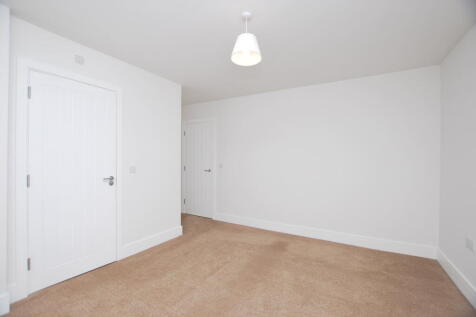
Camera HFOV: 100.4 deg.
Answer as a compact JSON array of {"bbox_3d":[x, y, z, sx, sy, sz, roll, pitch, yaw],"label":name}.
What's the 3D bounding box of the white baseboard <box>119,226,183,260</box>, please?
[{"bbox_3d":[-1.158,1.161,2.811,0.018,0.140,0.930,0,-1,34],"label":"white baseboard"}]

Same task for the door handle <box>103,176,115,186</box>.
[{"bbox_3d":[-1.474,0.265,2.268,0.060,0.110,0.135,0,-1,34],"label":"door handle"}]

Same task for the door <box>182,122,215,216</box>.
[{"bbox_3d":[-0.825,0.232,4.180,0.760,1.980,0.045,0,-1,29],"label":"door"}]

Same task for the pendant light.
[{"bbox_3d":[0.071,-0.998,1.600,0.250,0.390,0.250,0,-1,0],"label":"pendant light"}]

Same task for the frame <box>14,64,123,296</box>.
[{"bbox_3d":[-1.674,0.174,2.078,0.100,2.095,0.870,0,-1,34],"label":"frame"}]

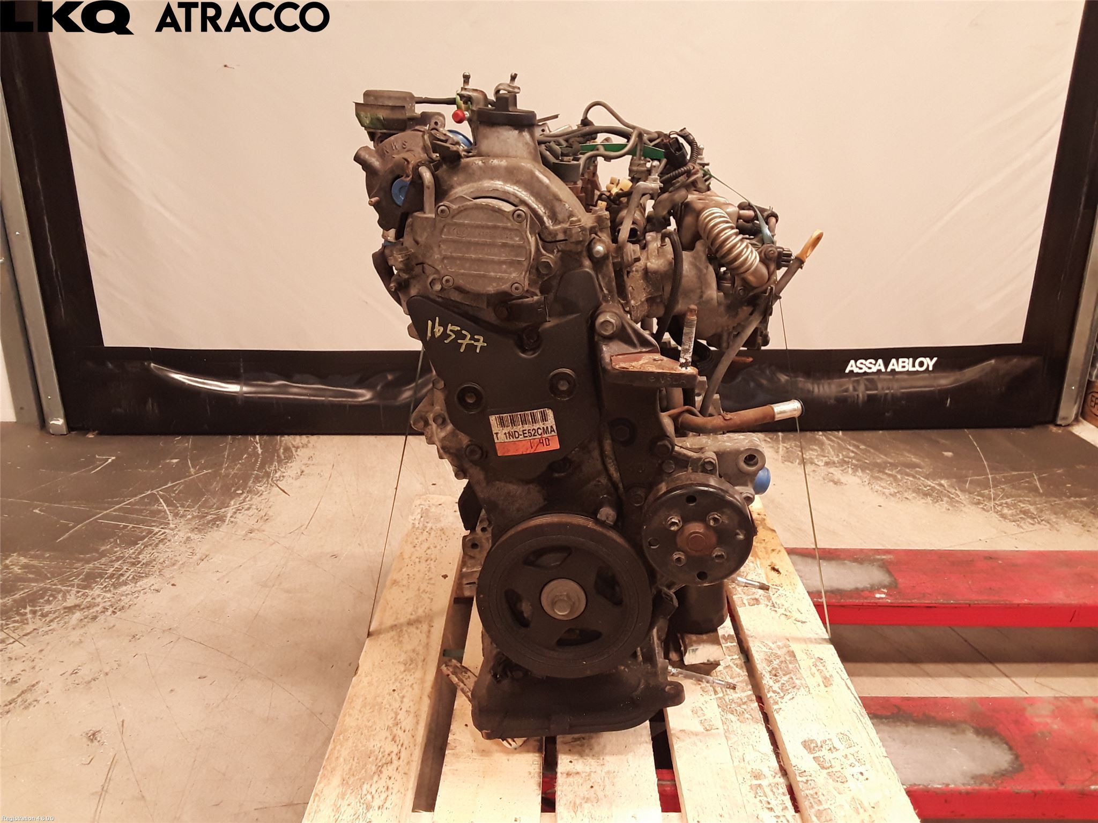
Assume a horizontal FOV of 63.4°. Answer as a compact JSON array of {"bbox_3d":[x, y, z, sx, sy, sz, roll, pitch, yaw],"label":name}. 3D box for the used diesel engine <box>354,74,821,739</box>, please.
[{"bbox_3d":[0.048,-0.042,1.052,0.490,0.660,0.490,0,20,0],"label":"used diesel engine"}]

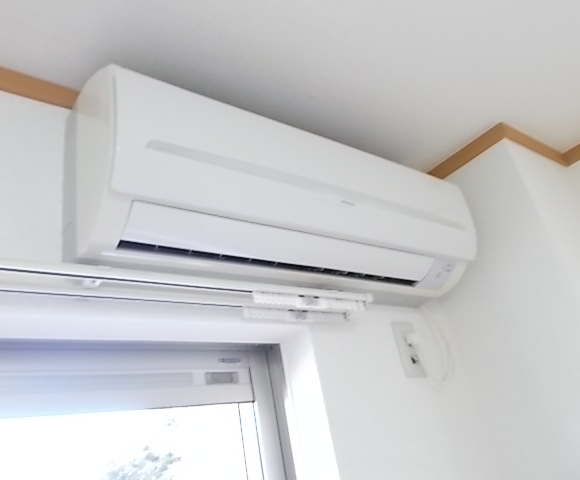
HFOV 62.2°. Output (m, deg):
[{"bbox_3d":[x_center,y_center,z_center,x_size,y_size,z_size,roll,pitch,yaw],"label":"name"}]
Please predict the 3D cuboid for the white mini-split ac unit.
[{"bbox_3d":[0.030,-0.073,0.899,0.780,0.293,0.219,10,-33,-36],"label":"white mini-split ac unit"}]

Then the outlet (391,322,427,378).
[{"bbox_3d":[0.266,0.236,1.043,0.071,0.121,0.014,10,-33,-36],"label":"outlet"}]

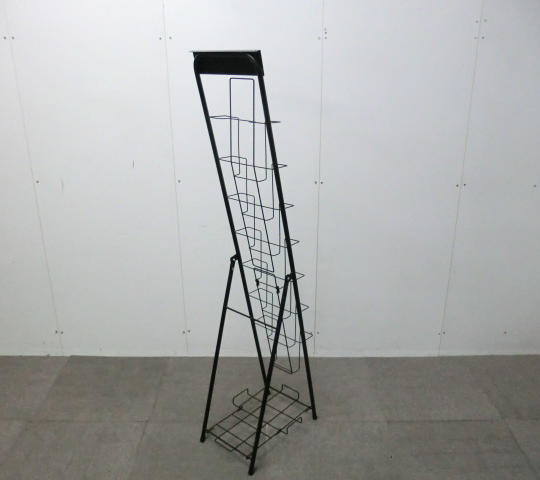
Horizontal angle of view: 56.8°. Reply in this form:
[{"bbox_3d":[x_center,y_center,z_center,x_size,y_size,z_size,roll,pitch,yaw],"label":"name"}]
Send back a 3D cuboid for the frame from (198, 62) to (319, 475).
[{"bbox_3d":[-0.040,0.088,1.778,0.283,1.430,0.415,15,25,38],"label":"frame"}]

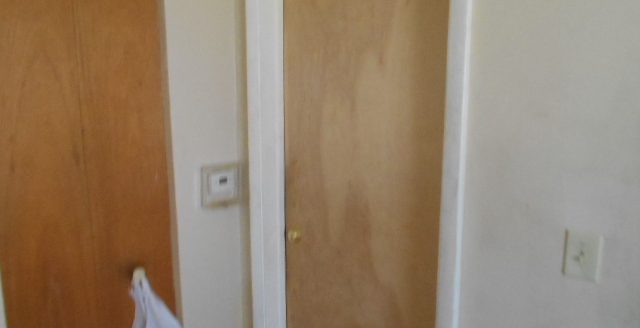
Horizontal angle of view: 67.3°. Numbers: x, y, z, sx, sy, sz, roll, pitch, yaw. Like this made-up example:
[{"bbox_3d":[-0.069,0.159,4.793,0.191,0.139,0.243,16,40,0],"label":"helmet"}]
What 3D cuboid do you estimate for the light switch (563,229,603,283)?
[{"bbox_3d":[0.620,0.220,1.136,0.072,0.115,0.018,7,12,36],"label":"light switch"}]

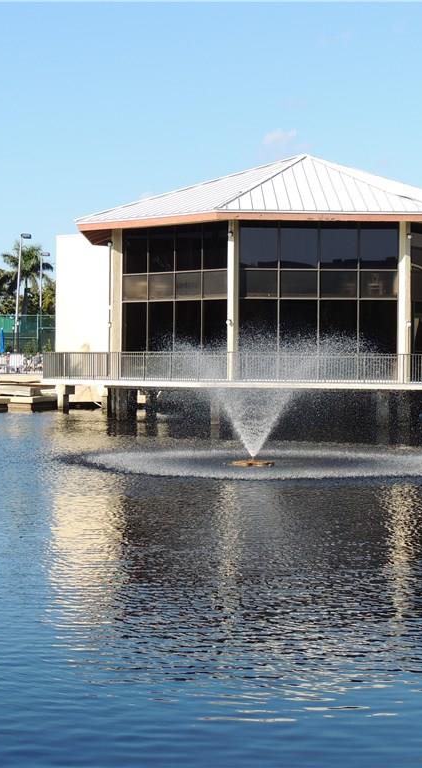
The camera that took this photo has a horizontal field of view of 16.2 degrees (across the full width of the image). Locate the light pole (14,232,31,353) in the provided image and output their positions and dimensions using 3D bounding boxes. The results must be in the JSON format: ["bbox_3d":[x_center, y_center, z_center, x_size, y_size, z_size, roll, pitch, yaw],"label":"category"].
[{"bbox_3d":[-11.726,-5.074,91.927,0.950,8.570,0.350,0,1,0],"label":"light pole"}]

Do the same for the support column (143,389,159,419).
[{"bbox_3d":[-2.332,0.683,58.021,0.480,1.340,0.480,0,1,-1],"label":"support column"}]

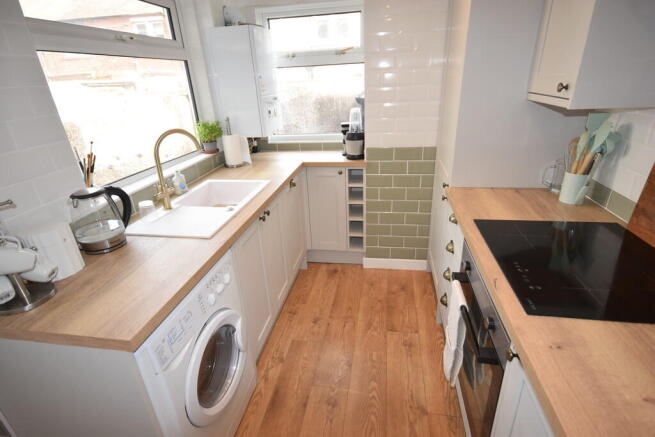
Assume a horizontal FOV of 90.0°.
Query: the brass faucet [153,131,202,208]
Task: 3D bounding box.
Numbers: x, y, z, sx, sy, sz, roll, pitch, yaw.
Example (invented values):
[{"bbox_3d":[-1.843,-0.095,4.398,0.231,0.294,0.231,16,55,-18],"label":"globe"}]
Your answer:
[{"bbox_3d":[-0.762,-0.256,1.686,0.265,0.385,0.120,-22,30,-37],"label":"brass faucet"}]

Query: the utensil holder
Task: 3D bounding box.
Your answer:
[{"bbox_3d":[1.145,-0.144,1.516,0.096,0.137,0.096,-18,28,-31],"label":"utensil holder"}]

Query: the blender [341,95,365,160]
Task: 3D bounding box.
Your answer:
[{"bbox_3d":[0.210,-0.639,2.447,0.150,0.384,0.148,2,24,10],"label":"blender"}]

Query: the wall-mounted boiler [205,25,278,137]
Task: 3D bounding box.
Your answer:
[{"bbox_3d":[-0.601,-1.004,2.473,0.340,0.700,0.385,1,24,10],"label":"wall-mounted boiler"}]

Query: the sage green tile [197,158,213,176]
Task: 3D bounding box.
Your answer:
[{"bbox_3d":[-0.844,-0.364,2.266,0.009,0.097,0.198,1,24,10],"label":"sage green tile"}]

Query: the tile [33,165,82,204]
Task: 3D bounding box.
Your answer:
[{"bbox_3d":[-1.026,-0.127,1.253,0.009,0.099,0.186,1,24,10],"label":"tile"}]

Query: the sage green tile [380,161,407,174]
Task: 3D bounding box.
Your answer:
[{"bbox_3d":[0.481,-0.367,2.390,0.199,0.098,0.010,1,24,11],"label":"sage green tile"}]

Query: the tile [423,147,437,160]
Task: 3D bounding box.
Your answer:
[{"bbox_3d":[0.727,-0.459,2.328,0.087,0.100,0.009,1,24,10],"label":"tile"}]

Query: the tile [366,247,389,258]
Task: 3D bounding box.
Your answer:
[{"bbox_3d":[0.424,0.284,2.712,0.198,0.100,0.009,1,24,10],"label":"tile"}]

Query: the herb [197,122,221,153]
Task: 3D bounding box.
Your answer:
[{"bbox_3d":[-0.896,-0.628,2.517,0.180,0.235,0.180,1,24,10],"label":"herb"}]

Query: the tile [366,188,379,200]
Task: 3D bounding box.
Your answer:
[{"bbox_3d":[0.351,-0.188,2.535,0.098,0.100,0.009,1,24,10],"label":"tile"}]

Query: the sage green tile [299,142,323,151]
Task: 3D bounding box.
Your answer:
[{"bbox_3d":[-0.137,-0.611,2.813,0.197,0.070,0.010,2,24,10],"label":"sage green tile"}]

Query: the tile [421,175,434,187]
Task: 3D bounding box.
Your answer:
[{"bbox_3d":[0.734,-0.269,2.385,0.096,0.098,0.010,1,24,11],"label":"tile"}]

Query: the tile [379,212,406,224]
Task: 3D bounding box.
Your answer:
[{"bbox_3d":[0.508,0.004,2.573,0.199,0.100,0.009,1,24,10],"label":"tile"}]

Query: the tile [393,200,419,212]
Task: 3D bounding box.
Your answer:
[{"bbox_3d":[0.601,-0.087,2.516,0.199,0.100,0.009,1,24,10],"label":"tile"}]

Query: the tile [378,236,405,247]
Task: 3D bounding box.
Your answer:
[{"bbox_3d":[0.515,0.190,2.625,0.196,0.099,0.010,2,24,10],"label":"tile"}]

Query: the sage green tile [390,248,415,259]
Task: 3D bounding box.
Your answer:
[{"bbox_3d":[0.625,0.287,2.695,0.200,0.100,0.009,1,24,10],"label":"sage green tile"}]

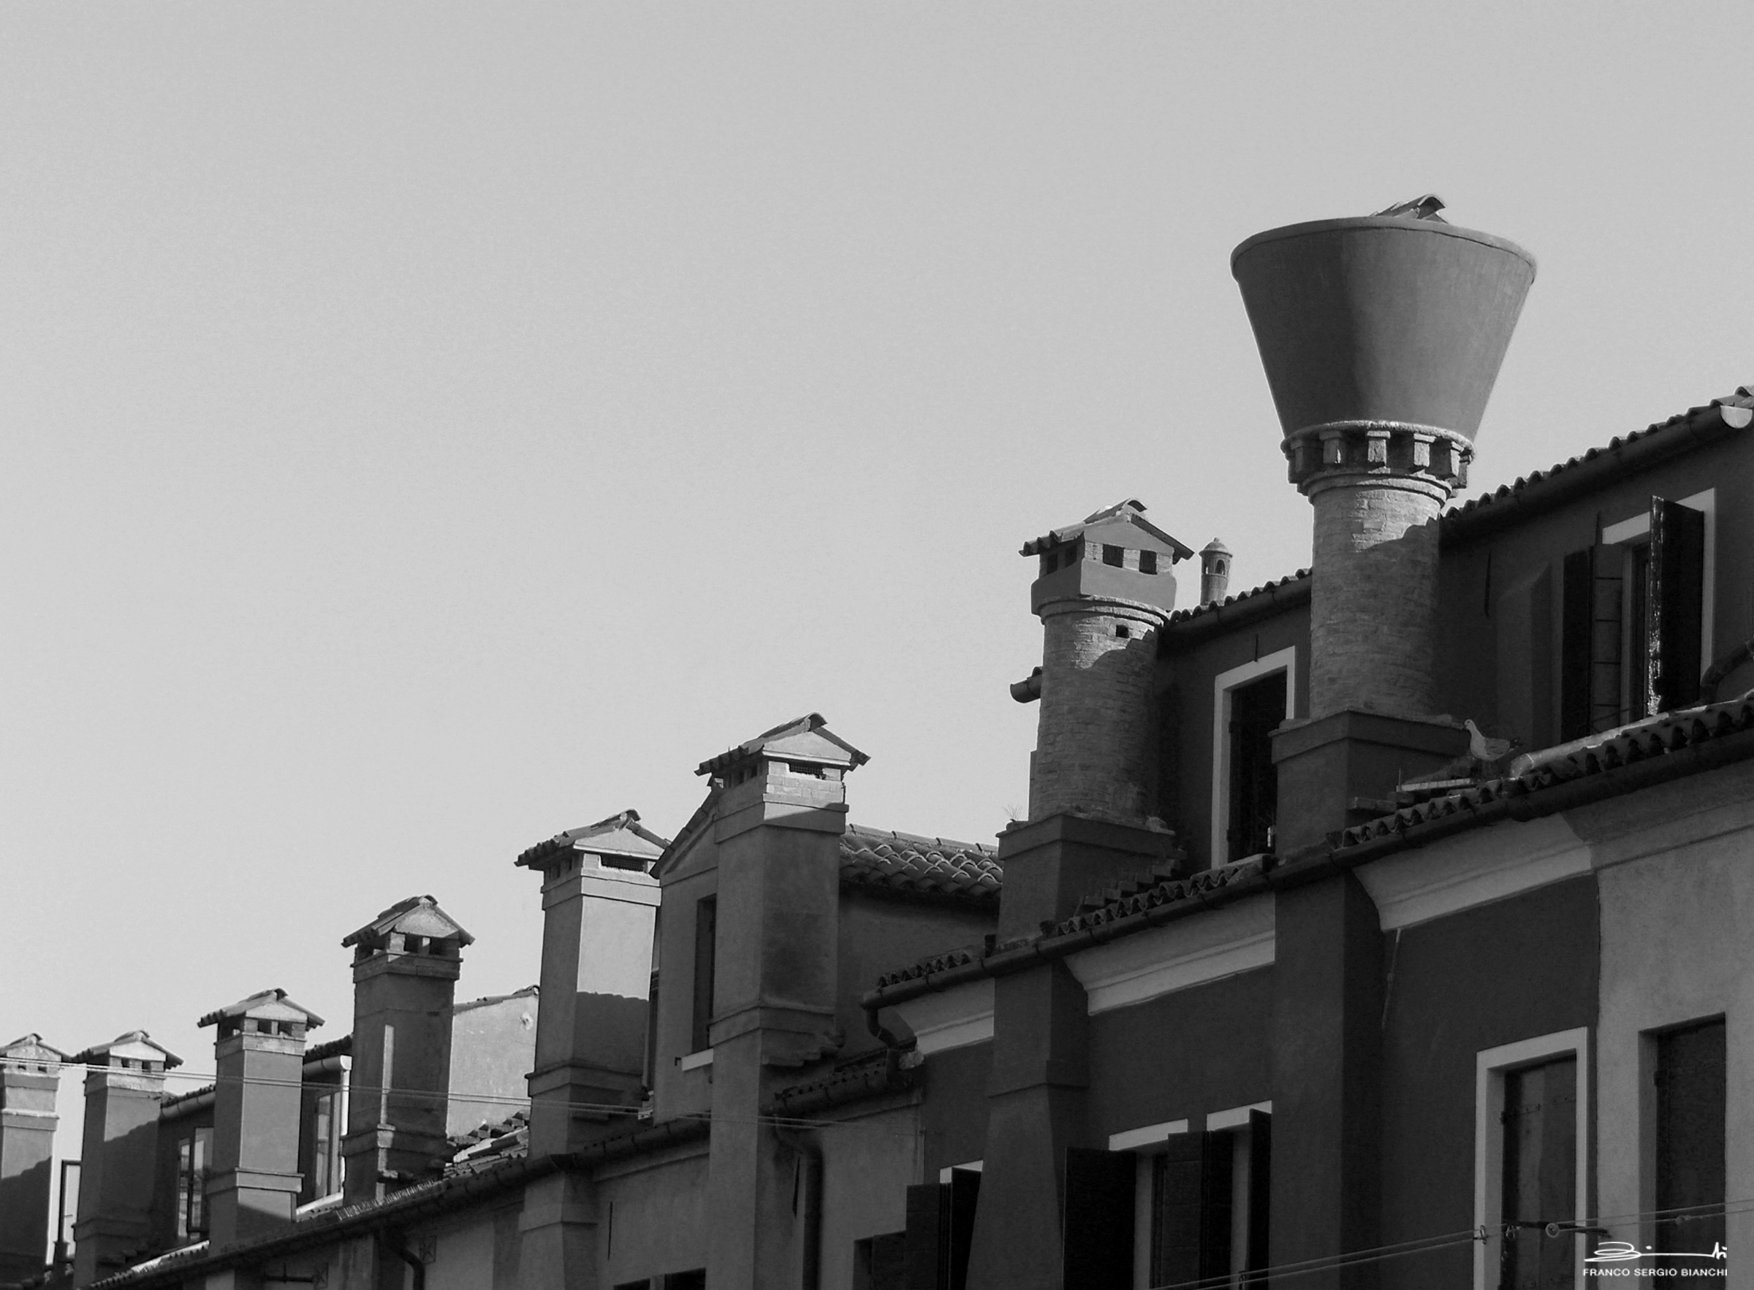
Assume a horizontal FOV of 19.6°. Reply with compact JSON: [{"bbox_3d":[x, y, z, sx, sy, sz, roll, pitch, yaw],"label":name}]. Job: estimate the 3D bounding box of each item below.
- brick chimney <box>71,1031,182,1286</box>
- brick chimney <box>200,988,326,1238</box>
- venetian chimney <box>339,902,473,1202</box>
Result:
[{"bbox_3d":[-7.378,5.027,49.419,0.879,2.433,0.874,9,-15,-24],"label":"brick chimney"},{"bbox_3d":[-5.623,4.300,45.840,0.869,2.274,0.953,9,-15,-24],"label":"brick chimney"},{"bbox_3d":[-4.004,3.428,42.655,0.854,2.512,0.973,9,-15,-24],"label":"venetian chimney"}]

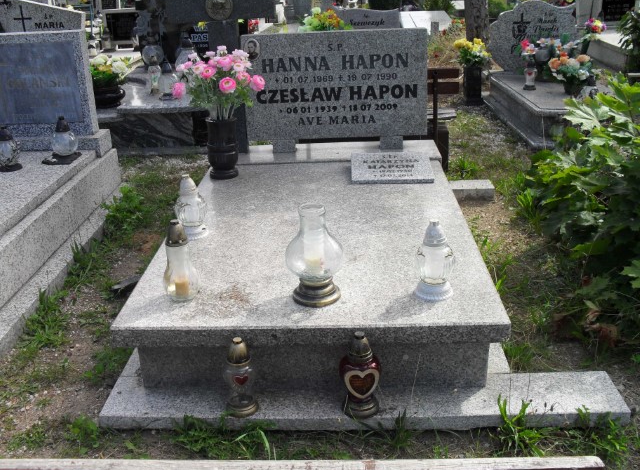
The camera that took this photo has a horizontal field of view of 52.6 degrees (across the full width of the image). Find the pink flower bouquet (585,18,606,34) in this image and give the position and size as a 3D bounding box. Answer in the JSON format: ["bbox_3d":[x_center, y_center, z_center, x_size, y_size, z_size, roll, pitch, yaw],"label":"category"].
[{"bbox_3d":[2.484,-1.884,5.834,0.200,0.160,0.190,-1,24,3],"label":"pink flower bouquet"}]

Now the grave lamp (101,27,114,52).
[{"bbox_3d":[-2.721,-2.497,8.281,0.119,0.288,0.119,-9,24,-16],"label":"grave lamp"}]

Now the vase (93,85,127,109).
[{"bbox_3d":[-1.681,-1.087,5.057,0.313,0.150,0.313,-9,24,-16],"label":"vase"}]

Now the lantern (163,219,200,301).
[{"bbox_3d":[-0.468,0.078,2.125,0.118,0.264,0.118,-8,24,-13],"label":"lantern"}]

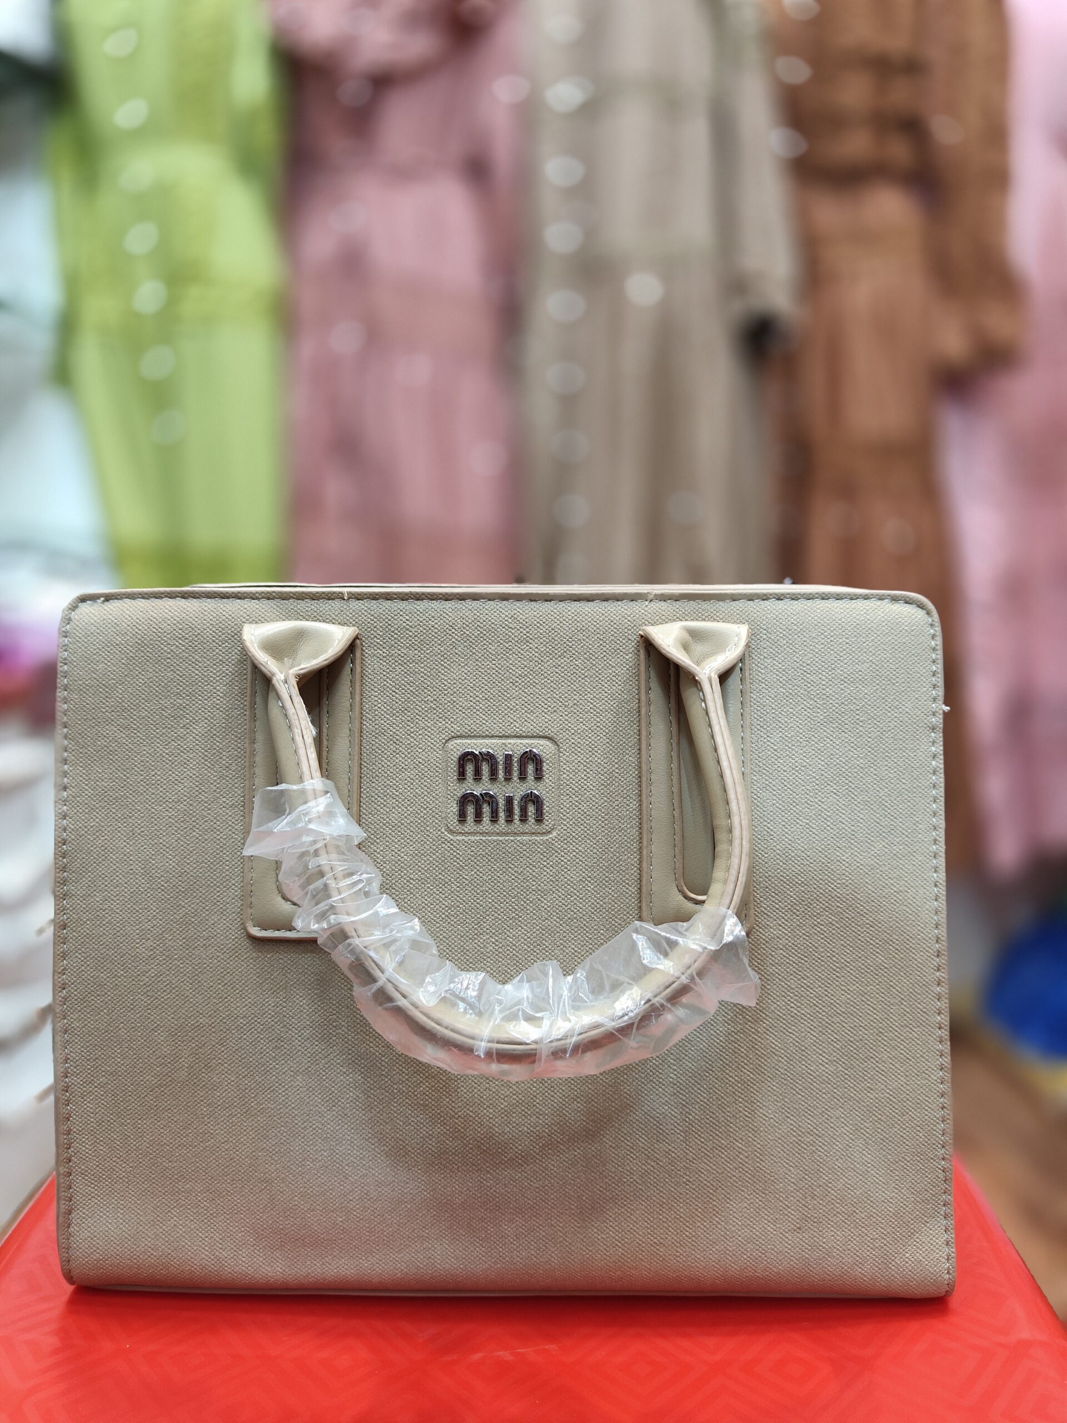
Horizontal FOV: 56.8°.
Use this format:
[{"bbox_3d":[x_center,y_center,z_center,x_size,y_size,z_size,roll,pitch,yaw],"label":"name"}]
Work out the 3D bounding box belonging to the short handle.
[{"bbox_3d":[-0.011,0.034,0.287,0.158,0.126,0.042,0,3,0],"label":"short handle"}]

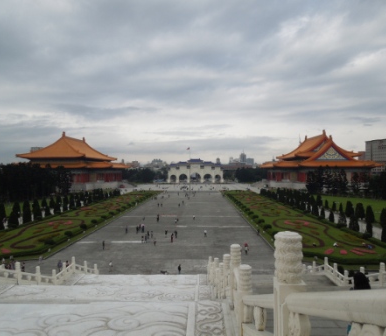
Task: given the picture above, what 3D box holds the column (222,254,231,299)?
[{"bbox_3d":[1.366,4.376,12.996,0.330,1.800,0.330,0,0,1],"label":"column"}]

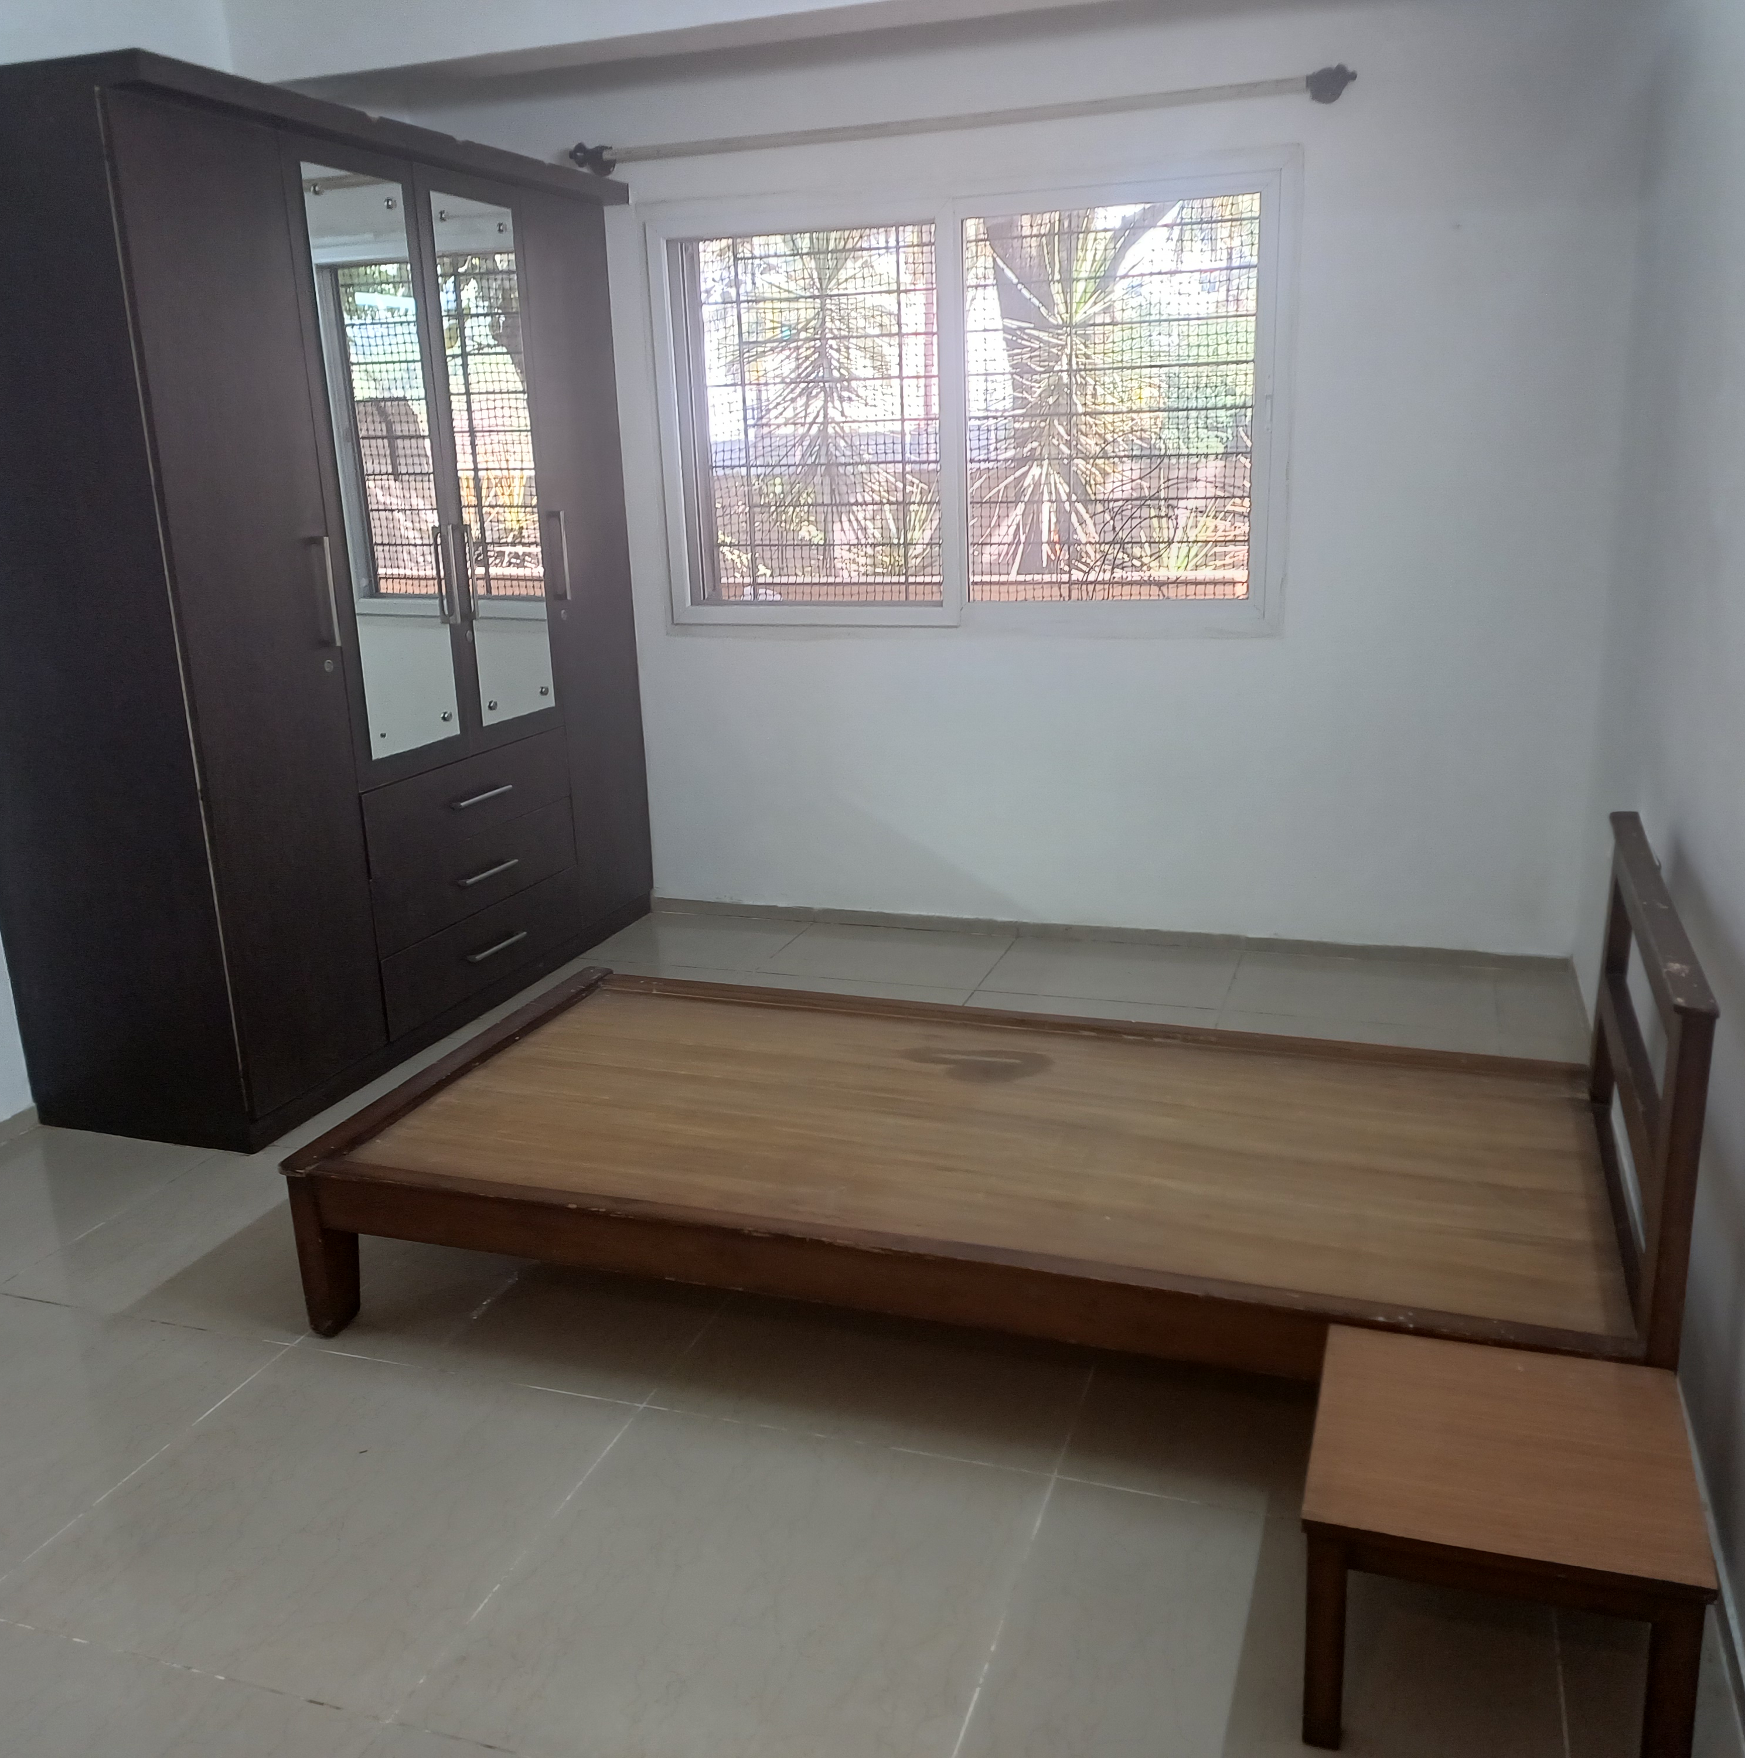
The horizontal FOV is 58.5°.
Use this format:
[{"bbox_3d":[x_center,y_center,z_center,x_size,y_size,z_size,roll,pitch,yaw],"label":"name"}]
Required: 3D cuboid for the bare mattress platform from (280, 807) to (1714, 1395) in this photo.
[{"bbox_3d":[0.160,0.302,2.445,1.901,0.706,0.952,3,16,19],"label":"bare mattress platform"}]

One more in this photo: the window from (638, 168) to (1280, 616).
[{"bbox_3d":[0.201,-1.181,3.995,1.637,1.053,0.078,3,16,19],"label":"window"}]

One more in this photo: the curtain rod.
[{"bbox_3d":[0.147,-1.812,3.755,1.962,0.083,0.106,3,16,19],"label":"curtain rod"}]

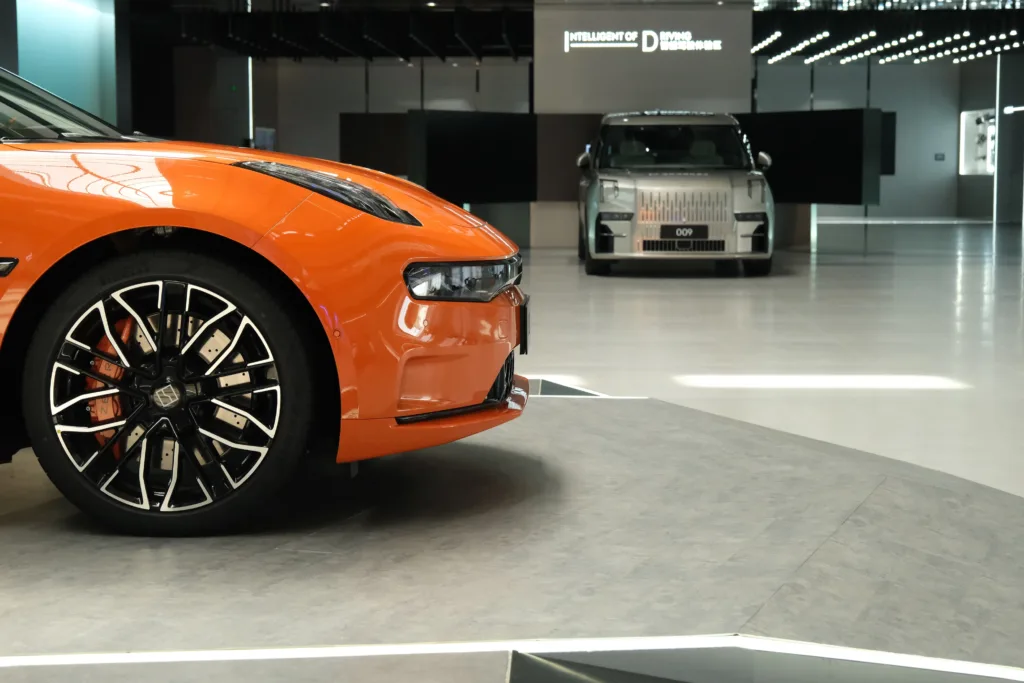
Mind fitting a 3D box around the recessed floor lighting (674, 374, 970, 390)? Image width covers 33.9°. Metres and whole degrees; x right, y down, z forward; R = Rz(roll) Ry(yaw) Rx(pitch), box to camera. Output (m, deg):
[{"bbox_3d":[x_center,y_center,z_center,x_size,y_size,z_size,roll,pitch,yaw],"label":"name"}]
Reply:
[{"bbox_3d":[1.649,0.226,9.006,1.500,0.020,0.600,0,6,1],"label":"recessed floor lighting"}]

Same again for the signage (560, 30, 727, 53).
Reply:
[{"bbox_3d":[1.901,-4.335,24.238,2.270,0.310,0.050,0,6,1],"label":"signage"}]

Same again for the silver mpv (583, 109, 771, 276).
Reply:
[{"bbox_3d":[1.842,-1.812,19.772,2.120,1.840,5.200,0,6,1],"label":"silver mpv"}]

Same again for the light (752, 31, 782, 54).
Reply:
[{"bbox_3d":[4.346,-5.251,30.281,0.110,0.100,7.100,0,6,1],"label":"light"}]

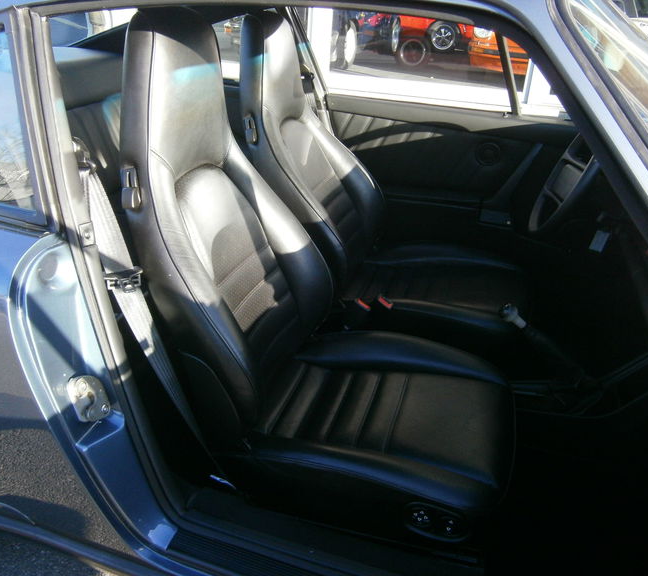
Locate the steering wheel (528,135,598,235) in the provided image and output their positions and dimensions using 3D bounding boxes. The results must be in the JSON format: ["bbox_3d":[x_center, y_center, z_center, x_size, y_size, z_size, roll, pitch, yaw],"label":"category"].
[{"bbox_3d":[0.758,-0.324,1.769,0.090,0.375,0.375,28,27,2],"label":"steering wheel"}]

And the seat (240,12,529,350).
[{"bbox_3d":[0.215,-0.338,1.888,0.940,0.975,0.510,9,25,11],"label":"seat"}]

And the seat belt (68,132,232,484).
[{"bbox_3d":[-0.303,0.069,1.094,0.280,0.690,0.100,9,25,11],"label":"seat belt"}]

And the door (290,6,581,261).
[{"bbox_3d":[0.444,-0.466,2.130,1.080,0.960,0.240,9,25,11],"label":"door"}]

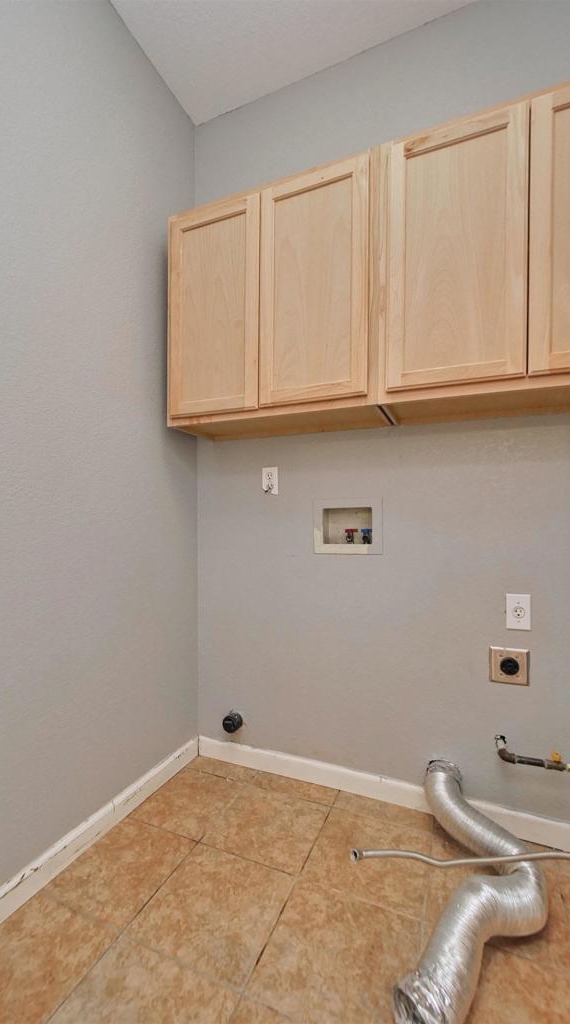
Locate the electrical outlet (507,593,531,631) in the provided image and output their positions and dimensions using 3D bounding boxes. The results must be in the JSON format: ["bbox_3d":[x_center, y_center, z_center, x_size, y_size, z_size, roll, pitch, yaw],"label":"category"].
[{"bbox_3d":[0.749,0.321,1.325,0.070,0.114,0.012,-1,-1,23],"label":"electrical outlet"}]

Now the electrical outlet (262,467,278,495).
[{"bbox_3d":[-0.060,-0.124,1.674,0.070,0.114,0.012,-1,-1,23],"label":"electrical outlet"}]

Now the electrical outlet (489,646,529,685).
[{"bbox_3d":[0.723,0.497,1.332,0.115,0.114,0.014,-1,-1,23],"label":"electrical outlet"}]

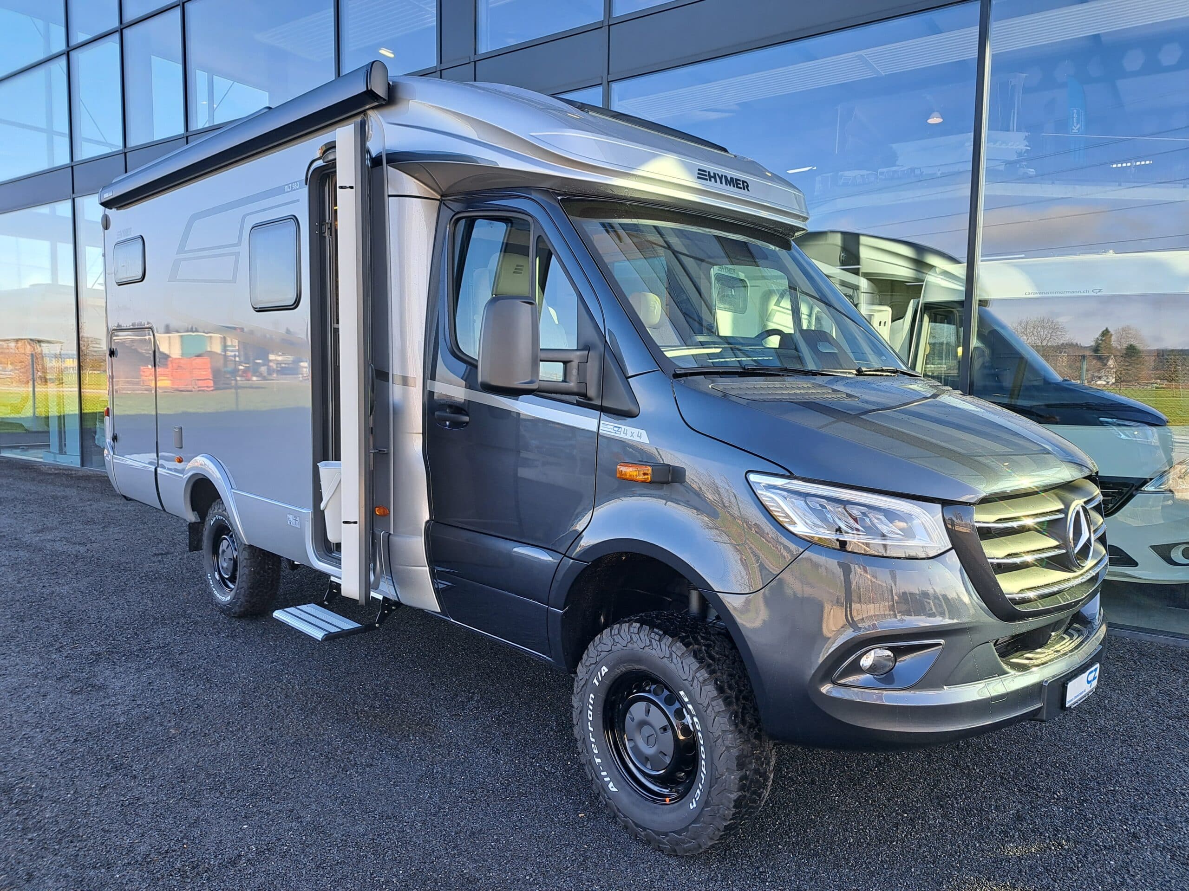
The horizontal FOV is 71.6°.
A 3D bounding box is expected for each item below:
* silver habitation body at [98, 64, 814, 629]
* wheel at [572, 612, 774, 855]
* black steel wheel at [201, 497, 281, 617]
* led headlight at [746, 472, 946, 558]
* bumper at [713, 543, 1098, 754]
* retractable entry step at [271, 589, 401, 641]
[{"bbox_3d":[-1.335,-0.653,5.627,5.480,2.420,2.220,6,7,45],"label":"silver habitation body"},{"bbox_3d":[0.261,1.000,2.902,0.245,0.780,0.780,-4,7,-42],"label":"wheel"},{"bbox_3d":[-2.347,0.734,5.471,0.780,0.780,0.245,6,7,45],"label":"black steel wheel"},{"bbox_3d":[0.765,0.214,2.510,0.500,0.250,0.400,6,7,45],"label":"led headlight"},{"bbox_3d":[1.367,0.546,3.008,0.760,0.630,2.000,6,7,45],"label":"bumper"},{"bbox_3d":[-1.262,0.808,4.003,0.540,0.160,0.400,6,7,45],"label":"retractable entry step"}]

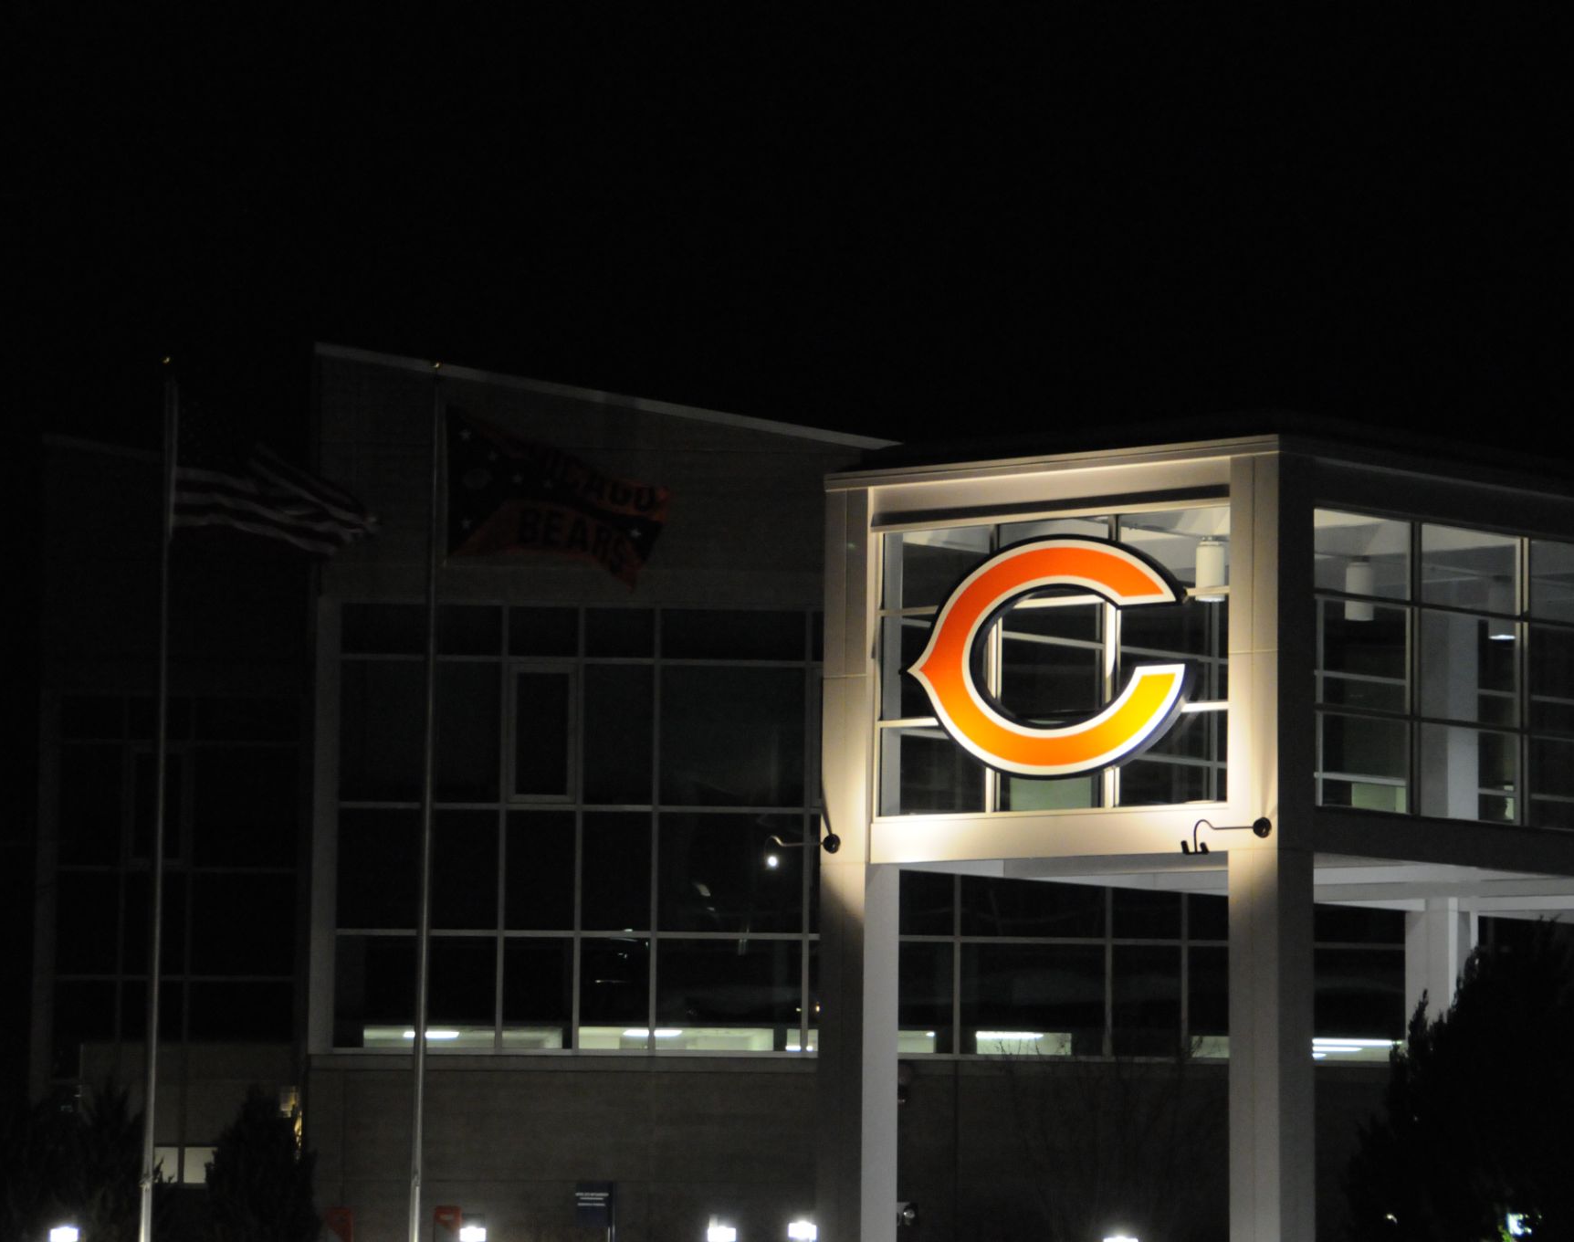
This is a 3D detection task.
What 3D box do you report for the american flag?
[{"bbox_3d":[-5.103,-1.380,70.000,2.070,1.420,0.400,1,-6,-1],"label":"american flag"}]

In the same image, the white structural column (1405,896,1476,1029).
[{"bbox_3d":[7.771,5.806,82.950,0.630,5.030,0.630,-4,-8,42],"label":"white structural column"}]

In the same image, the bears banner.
[{"bbox_3d":[-2.318,-1.266,71.000,2.300,1.820,0.400,1,-6,-1],"label":"bears banner"}]

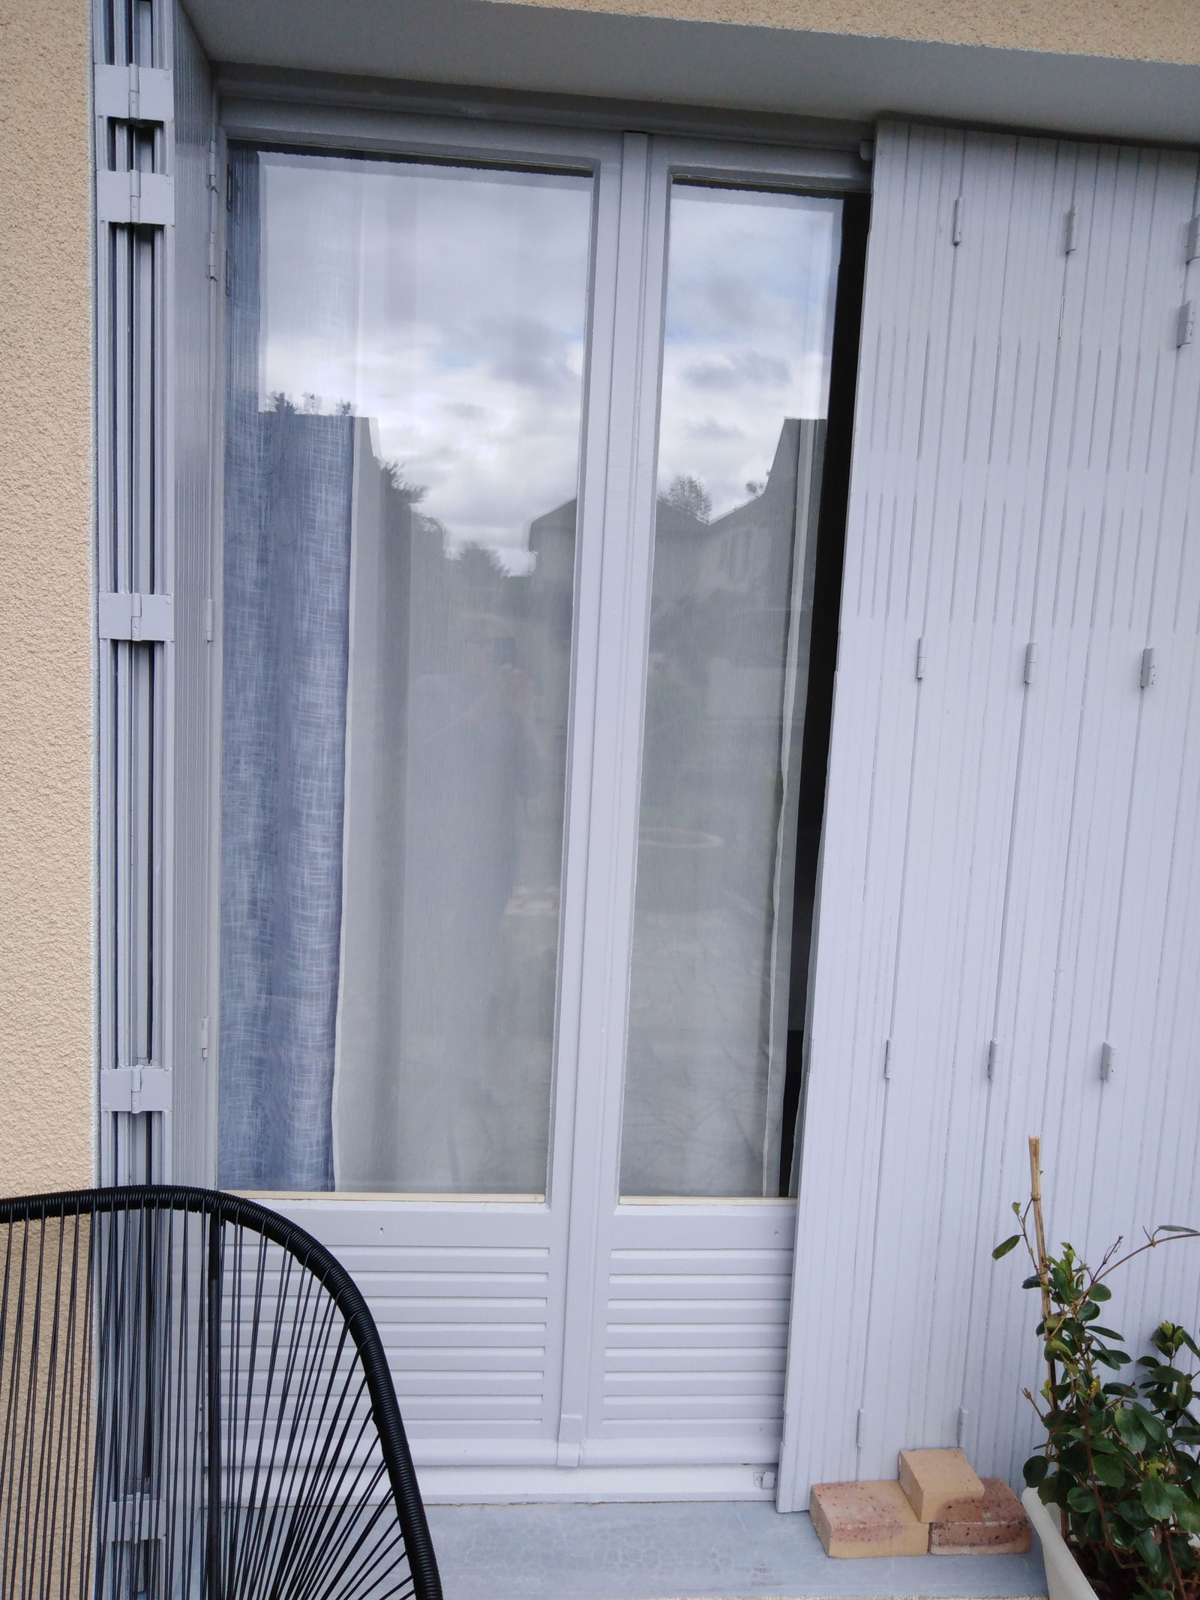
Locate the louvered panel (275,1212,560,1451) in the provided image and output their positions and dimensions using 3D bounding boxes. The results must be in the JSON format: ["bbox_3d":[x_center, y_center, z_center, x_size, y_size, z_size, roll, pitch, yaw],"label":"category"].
[{"bbox_3d":[-0.360,0.874,1.985,0.582,0.437,0.040,2,7,-5],"label":"louvered panel"}]

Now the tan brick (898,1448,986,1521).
[{"bbox_3d":[0.569,1.142,2.004,0.107,0.057,0.106,2,7,-5],"label":"tan brick"}]

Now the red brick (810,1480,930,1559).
[{"bbox_3d":[0.450,1.194,2.001,0.169,0.057,0.106,2,7,-5],"label":"red brick"}]

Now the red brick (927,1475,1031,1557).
[{"bbox_3d":[0.619,1.201,2.016,0.166,0.057,0.106,2,7,-5],"label":"red brick"}]

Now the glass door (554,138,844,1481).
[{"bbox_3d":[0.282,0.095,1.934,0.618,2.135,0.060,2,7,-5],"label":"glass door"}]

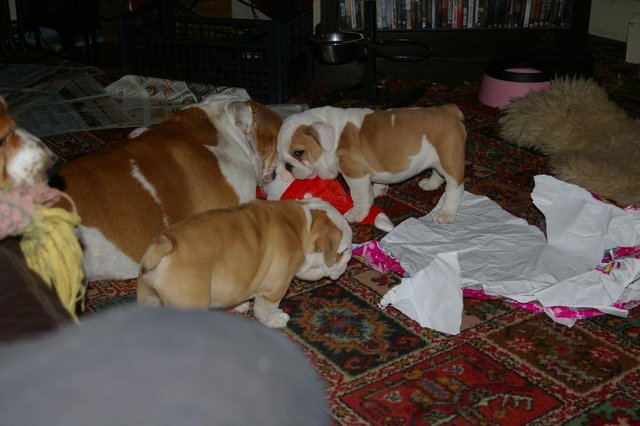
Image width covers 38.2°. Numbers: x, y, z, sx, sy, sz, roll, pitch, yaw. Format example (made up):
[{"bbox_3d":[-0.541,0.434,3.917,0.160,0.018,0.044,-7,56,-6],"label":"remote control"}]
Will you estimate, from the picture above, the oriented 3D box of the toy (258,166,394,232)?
[{"bbox_3d":[0.004,-0.030,1.790,0.300,0.090,0.150,14,28,32],"label":"toy"}]

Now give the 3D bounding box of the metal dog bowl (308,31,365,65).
[{"bbox_3d":[0.042,-0.427,2.427,0.146,0.064,0.146,-2,24,1],"label":"metal dog bowl"}]

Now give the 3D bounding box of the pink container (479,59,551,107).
[{"bbox_3d":[0.547,-0.346,2.468,0.245,0.086,0.245,-2,24,0],"label":"pink container"}]

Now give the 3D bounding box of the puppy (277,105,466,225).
[{"bbox_3d":[0.095,-0.102,1.803,0.365,0.206,0.165,-1,24,2],"label":"puppy"}]

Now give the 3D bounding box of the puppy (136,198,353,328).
[{"bbox_3d":[-0.118,0.072,1.445,0.360,0.190,0.160,-12,26,-21],"label":"puppy"}]

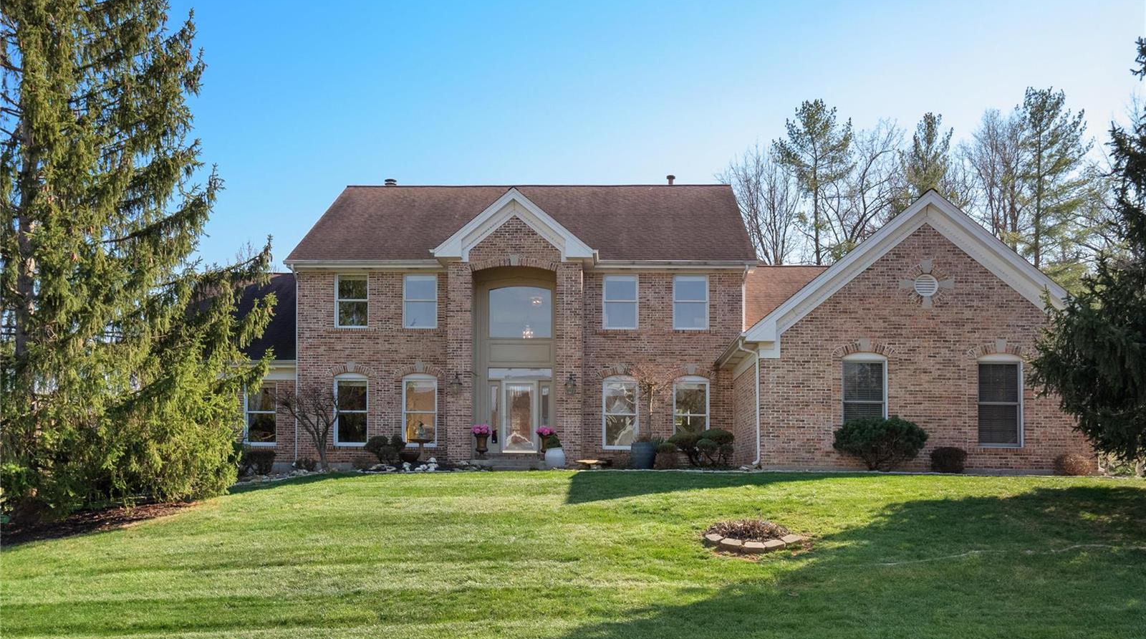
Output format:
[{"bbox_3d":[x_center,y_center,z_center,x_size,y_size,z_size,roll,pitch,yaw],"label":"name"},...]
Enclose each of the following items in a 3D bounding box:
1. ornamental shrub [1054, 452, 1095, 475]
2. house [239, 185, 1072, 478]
[{"bbox_3d":[10.530,3.030,18.750,0.860,0.500,0.800,0,-3,2],"label":"ornamental shrub"},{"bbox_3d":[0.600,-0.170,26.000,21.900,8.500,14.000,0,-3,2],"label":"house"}]

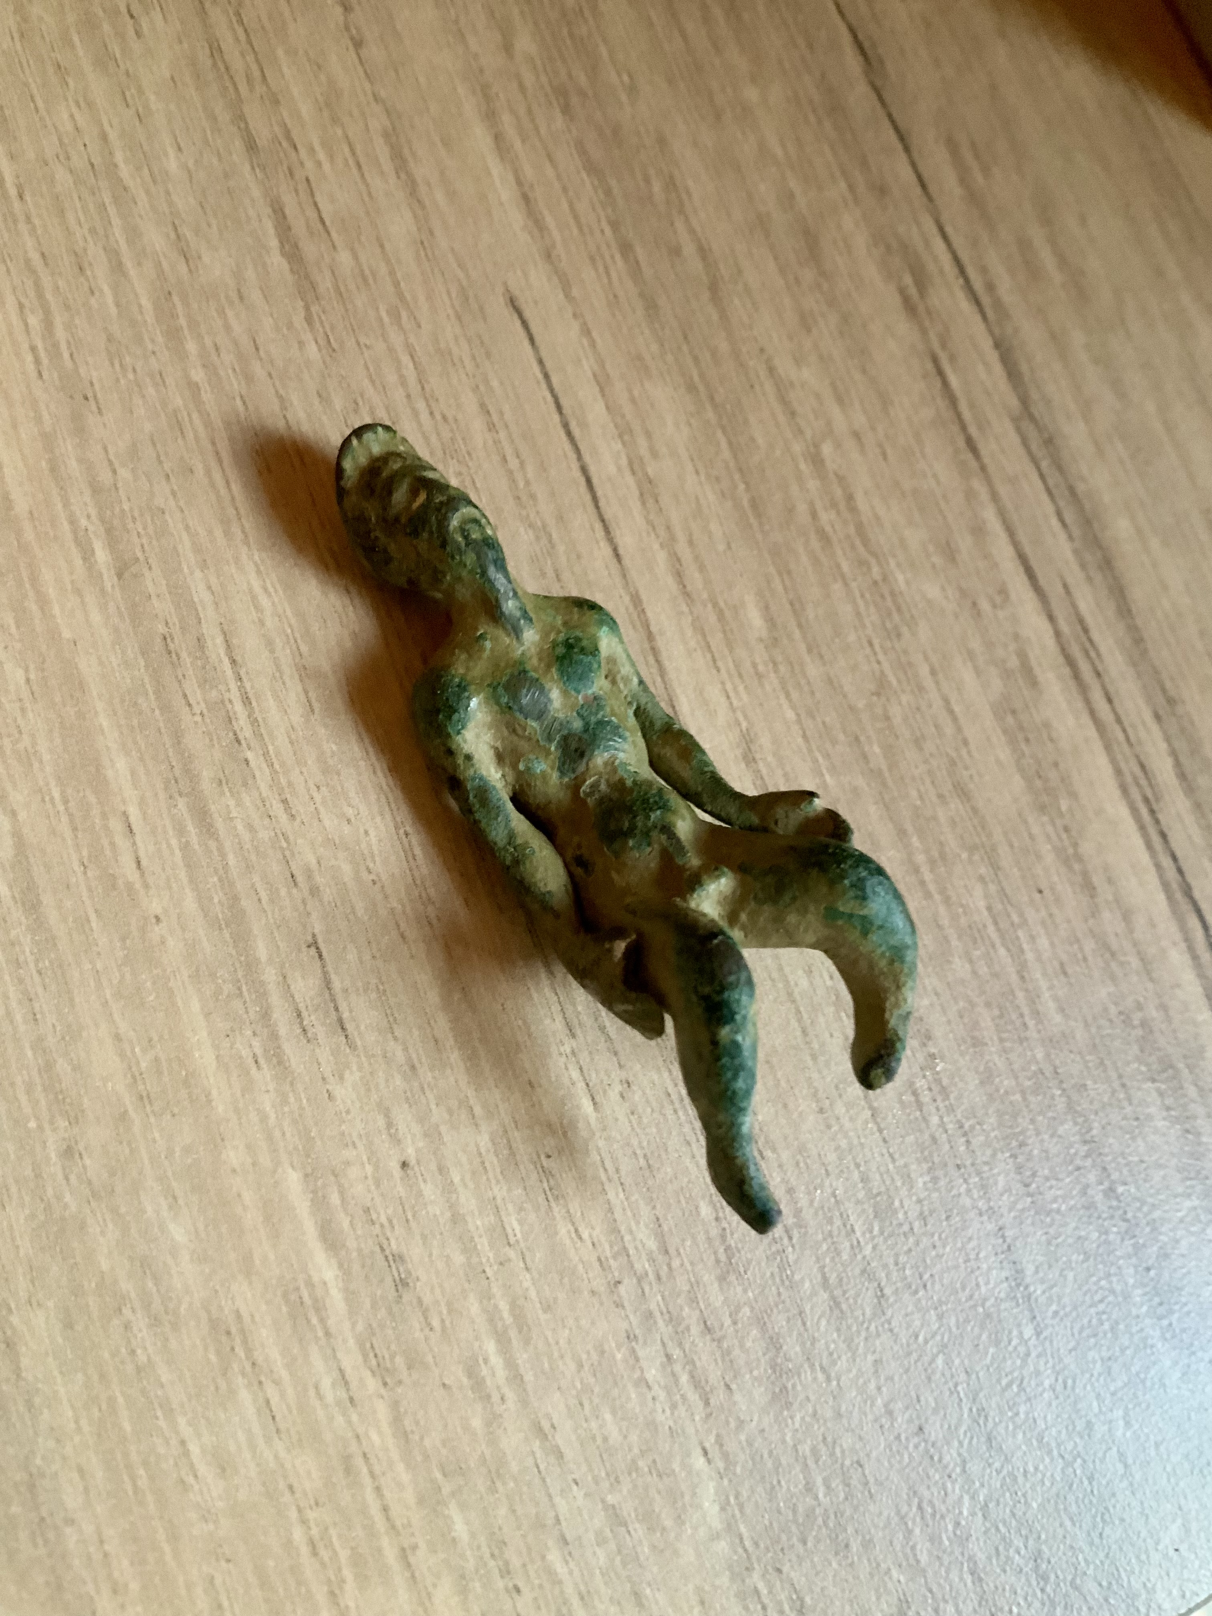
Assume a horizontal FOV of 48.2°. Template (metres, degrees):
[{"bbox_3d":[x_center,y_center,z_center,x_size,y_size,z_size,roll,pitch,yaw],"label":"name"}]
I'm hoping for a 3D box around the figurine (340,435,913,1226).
[{"bbox_3d":[0.003,-0.001,0.140,0.032,0.026,0.090,-31,89,-24],"label":"figurine"}]

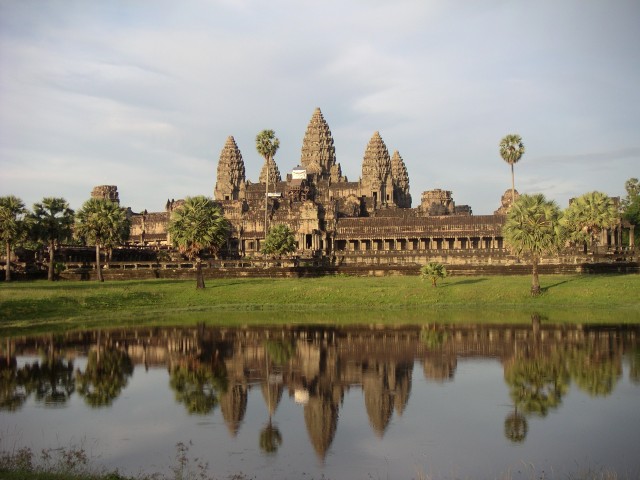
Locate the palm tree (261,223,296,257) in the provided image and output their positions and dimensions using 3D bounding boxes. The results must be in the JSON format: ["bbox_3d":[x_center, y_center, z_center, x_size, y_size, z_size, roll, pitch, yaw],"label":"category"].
[{"bbox_3d":[-6.662,0.329,146.000,5.593,6.087,5.593,-1,-2,0],"label":"palm tree"}]

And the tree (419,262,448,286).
[{"bbox_3d":[10.615,3.250,83.000,2.432,2.291,2.432,-1,-2,0],"label":"tree"}]

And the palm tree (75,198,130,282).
[{"bbox_3d":[-24.620,0.056,100.000,5.972,9.465,5.972,-1,-2,0],"label":"palm tree"}]

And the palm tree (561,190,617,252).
[{"bbox_3d":[35.792,-2.142,117.000,7.119,8.767,7.119,-1,-2,0],"label":"palm tree"}]

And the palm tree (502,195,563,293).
[{"bbox_3d":[19.080,0.358,79.500,5.285,9.226,5.285,-1,-2,0],"label":"palm tree"}]

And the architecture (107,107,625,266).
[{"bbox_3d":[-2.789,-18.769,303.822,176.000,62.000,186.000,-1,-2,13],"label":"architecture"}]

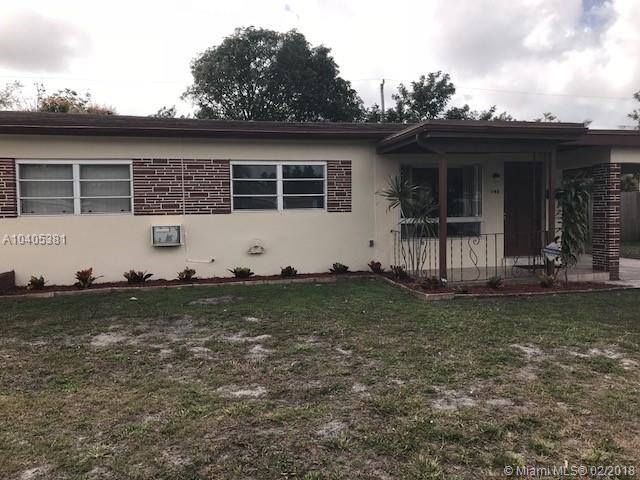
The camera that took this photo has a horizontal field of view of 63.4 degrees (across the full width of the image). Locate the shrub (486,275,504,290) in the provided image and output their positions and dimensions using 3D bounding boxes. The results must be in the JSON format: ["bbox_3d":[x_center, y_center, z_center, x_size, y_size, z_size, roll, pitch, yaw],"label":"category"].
[{"bbox_3d":[2.890,0.700,8.526,0.288,0.219,0.274,-2,3,-14],"label":"shrub"}]

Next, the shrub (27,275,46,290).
[{"bbox_3d":[-4.765,0.716,8.718,0.311,0.240,0.296,-2,3,-14],"label":"shrub"}]

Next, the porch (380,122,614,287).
[{"bbox_3d":[3.329,-0.653,9.965,3.850,2.780,2.200,-2,3,-14],"label":"porch"}]

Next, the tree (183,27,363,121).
[{"bbox_3d":[-2.211,-5.142,25.279,8.692,10.160,8.300,-2,3,-14],"label":"tree"}]

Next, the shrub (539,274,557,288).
[{"bbox_3d":[3.839,0.699,8.717,0.303,0.224,0.288,-2,3,-14],"label":"shrub"}]

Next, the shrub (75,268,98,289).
[{"bbox_3d":[-4.010,0.660,8.929,0.414,0.320,0.393,-2,3,-14],"label":"shrub"}]

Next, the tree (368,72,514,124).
[{"bbox_3d":[6.301,-4.473,27.229,7.614,8.331,6.500,-2,3,-14],"label":"tree"}]

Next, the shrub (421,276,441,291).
[{"bbox_3d":[1.787,0.697,8.296,0.337,0.198,0.320,-1,3,0],"label":"shrub"}]

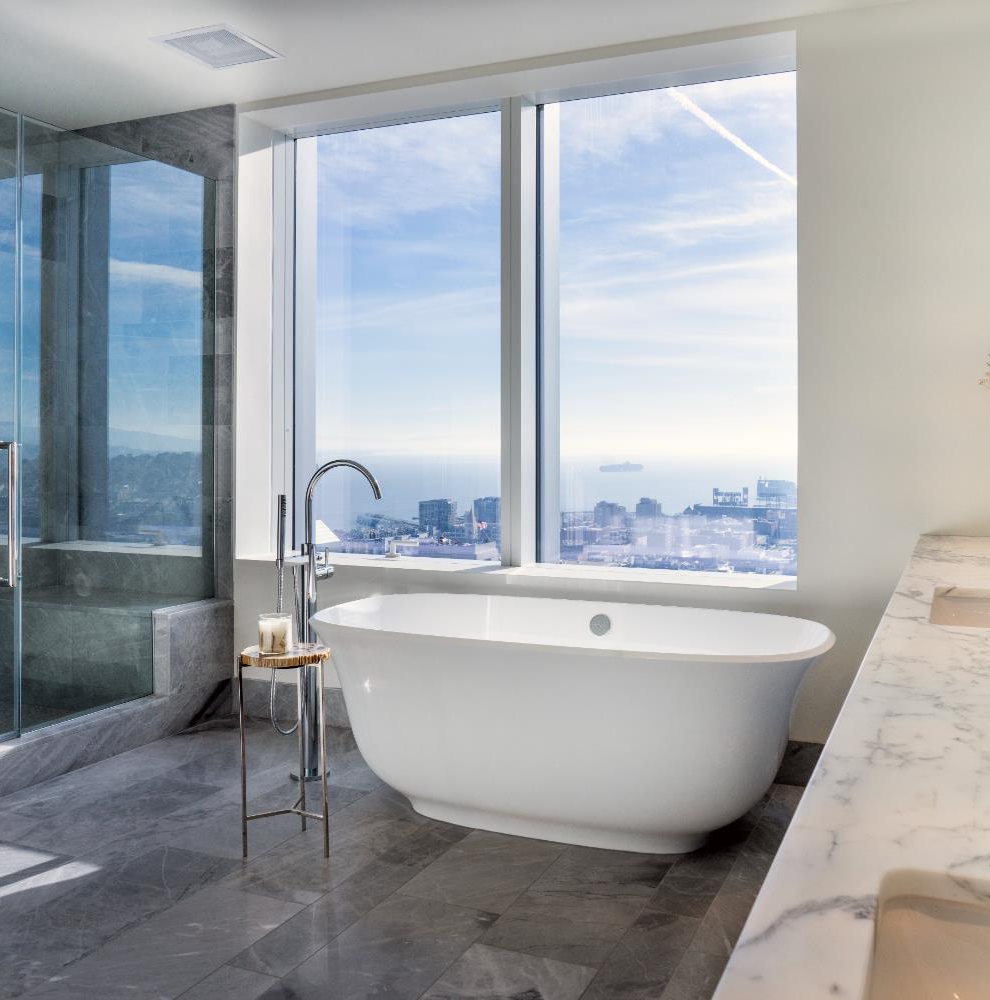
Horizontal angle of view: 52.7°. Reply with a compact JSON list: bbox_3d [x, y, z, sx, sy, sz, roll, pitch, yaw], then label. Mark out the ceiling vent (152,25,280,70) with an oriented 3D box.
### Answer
[{"bbox_3d":[-1.012,-1.649,3.655,0.310,0.020,0.315,1,3,25],"label":"ceiling vent"}]

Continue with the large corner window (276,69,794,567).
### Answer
[{"bbox_3d":[0.100,-0.681,4.142,2.320,1.922,0.125,1,3,25],"label":"large corner window"}]

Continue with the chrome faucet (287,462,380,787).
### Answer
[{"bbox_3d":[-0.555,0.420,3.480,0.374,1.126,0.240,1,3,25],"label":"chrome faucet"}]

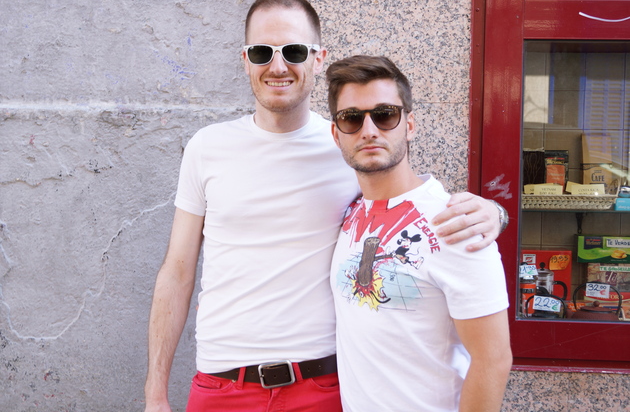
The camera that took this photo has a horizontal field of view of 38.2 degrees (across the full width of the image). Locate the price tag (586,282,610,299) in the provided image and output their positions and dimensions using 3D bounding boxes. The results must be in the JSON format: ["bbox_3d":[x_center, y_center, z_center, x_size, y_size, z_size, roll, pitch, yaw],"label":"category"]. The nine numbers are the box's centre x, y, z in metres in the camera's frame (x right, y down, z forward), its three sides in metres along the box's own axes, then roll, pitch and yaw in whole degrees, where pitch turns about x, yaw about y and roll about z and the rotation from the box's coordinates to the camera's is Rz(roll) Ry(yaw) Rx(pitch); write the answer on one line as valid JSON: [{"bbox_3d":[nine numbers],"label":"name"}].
[{"bbox_3d":[0.760,0.227,2.440,0.063,0.036,0.004,5,4,5],"label":"price tag"}]

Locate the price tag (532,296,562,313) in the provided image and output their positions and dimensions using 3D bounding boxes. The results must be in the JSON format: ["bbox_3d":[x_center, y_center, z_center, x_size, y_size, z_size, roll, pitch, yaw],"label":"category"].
[{"bbox_3d":[0.603,0.254,2.360,0.072,0.037,0.004,9,4,2],"label":"price tag"}]

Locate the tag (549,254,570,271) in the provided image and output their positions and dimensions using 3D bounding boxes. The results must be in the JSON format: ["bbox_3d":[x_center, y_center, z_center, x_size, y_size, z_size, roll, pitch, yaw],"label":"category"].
[{"bbox_3d":[0.678,0.157,2.520,0.057,0.041,0.004,4,4,5],"label":"tag"}]

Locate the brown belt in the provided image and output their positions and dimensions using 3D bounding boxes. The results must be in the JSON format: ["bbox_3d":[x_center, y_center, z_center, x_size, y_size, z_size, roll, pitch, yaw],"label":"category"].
[{"bbox_3d":[-0.099,0.337,1.970,0.325,0.065,0.230,0,4,-6],"label":"brown belt"}]

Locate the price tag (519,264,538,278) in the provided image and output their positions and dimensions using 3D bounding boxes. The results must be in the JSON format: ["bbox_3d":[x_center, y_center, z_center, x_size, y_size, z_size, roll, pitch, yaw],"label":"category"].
[{"bbox_3d":[0.575,0.175,2.450,0.053,0.030,0.004,-3,4,5],"label":"price tag"}]

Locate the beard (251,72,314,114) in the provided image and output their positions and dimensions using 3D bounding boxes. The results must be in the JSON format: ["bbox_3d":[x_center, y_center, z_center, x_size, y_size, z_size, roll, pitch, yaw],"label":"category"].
[{"bbox_3d":[-0.068,-0.234,1.895,0.130,0.090,0.090,1,4,6],"label":"beard"}]

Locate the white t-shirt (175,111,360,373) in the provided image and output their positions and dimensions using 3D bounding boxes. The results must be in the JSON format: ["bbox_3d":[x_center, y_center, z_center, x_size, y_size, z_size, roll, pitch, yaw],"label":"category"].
[{"bbox_3d":[-0.085,0.066,1.960,0.440,0.555,0.260,0,4,-8],"label":"white t-shirt"}]

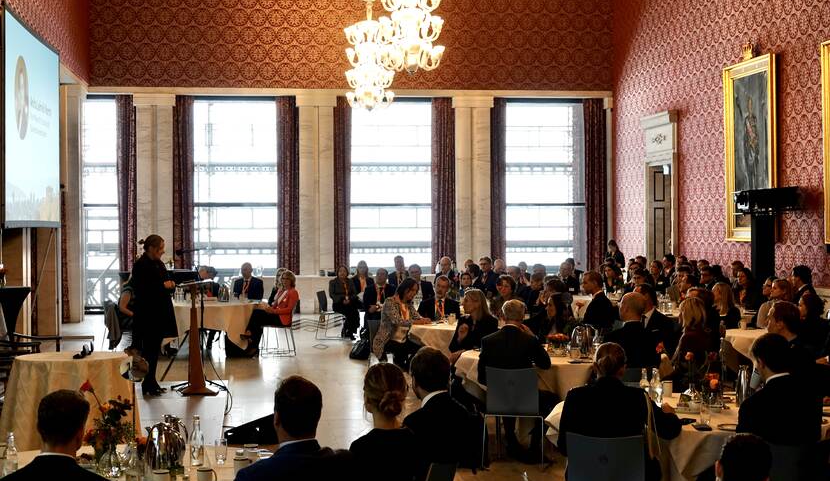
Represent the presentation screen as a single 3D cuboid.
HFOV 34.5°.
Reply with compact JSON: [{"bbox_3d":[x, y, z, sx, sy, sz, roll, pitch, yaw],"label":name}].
[{"bbox_3d":[-5.520,-1.610,19.450,0.100,2.870,5.000,0,1,-7],"label":"presentation screen"}]

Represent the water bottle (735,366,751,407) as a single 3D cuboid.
[{"bbox_3d":[2.050,0.908,8.320,0.105,0.260,0.105,0,1,0],"label":"water bottle"}]

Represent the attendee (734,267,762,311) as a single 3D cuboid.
[{"bbox_3d":[4.760,1.040,19.100,0.500,1.250,0.780,0,1,41],"label":"attendee"}]

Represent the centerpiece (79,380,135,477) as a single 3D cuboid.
[{"bbox_3d":[-1.390,0.846,6.020,0.250,0.430,0.250,0,1,7],"label":"centerpiece"}]

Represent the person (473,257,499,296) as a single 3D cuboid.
[{"bbox_3d":[1.170,0.974,22.300,0.530,1.320,0.780,0,1,9],"label":"person"}]

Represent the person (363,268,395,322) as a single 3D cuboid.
[{"bbox_3d":[-0.528,1.076,19.133,0.520,1.300,0.750,0,1,18],"label":"person"}]

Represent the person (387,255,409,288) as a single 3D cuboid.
[{"bbox_3d":[-0.300,0.958,24.100,0.520,1.320,0.780,0,1,7],"label":"person"}]

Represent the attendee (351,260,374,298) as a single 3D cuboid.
[{"bbox_3d":[-0.925,0.998,23.600,0.500,1.250,0.780,0,1,6],"label":"attendee"}]

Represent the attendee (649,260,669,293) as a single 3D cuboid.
[{"bbox_3d":[4.090,1.035,22.533,0.750,1.280,0.500,-1,1,-41],"label":"attendee"}]

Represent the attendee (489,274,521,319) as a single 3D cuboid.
[{"bbox_3d":[1.050,1.067,15.800,0.520,1.260,0.780,0,1,20],"label":"attendee"}]

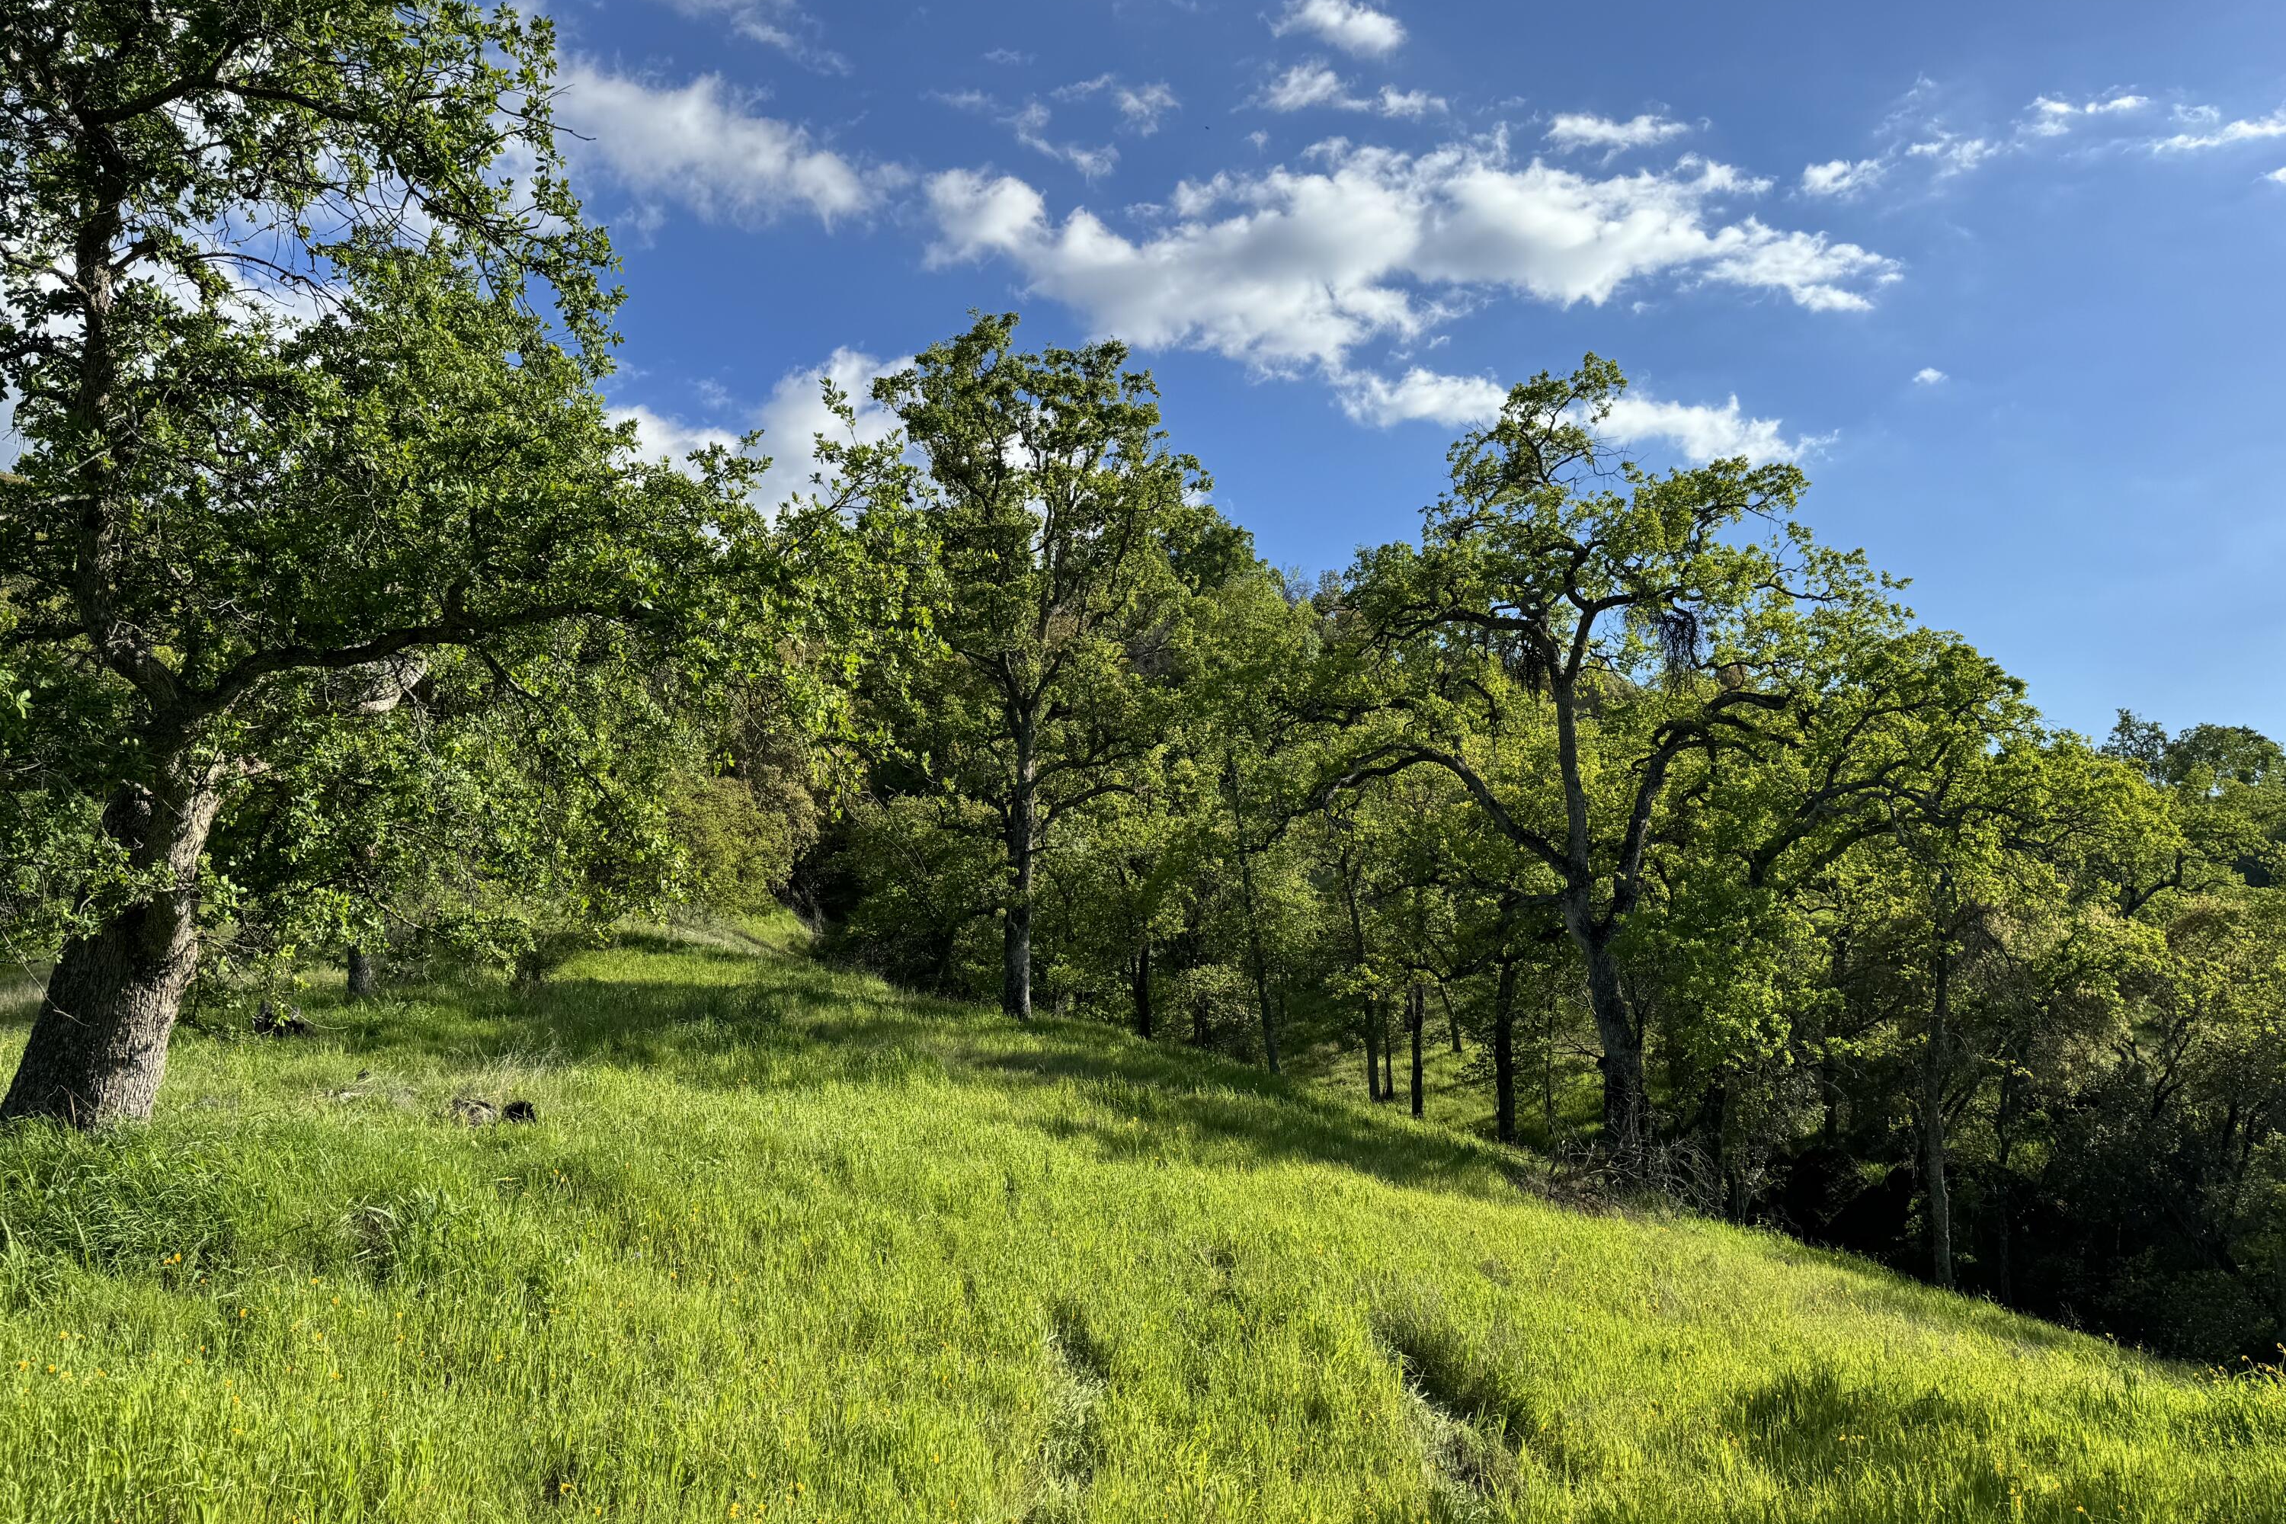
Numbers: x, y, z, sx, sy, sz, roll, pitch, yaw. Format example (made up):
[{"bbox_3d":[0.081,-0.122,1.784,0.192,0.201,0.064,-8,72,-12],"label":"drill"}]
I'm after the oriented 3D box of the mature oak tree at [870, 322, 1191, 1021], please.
[{"bbox_3d":[-2.079,-1.792,30.000,6.500,13.350,6.200,0,-2,0],"label":"mature oak tree"}]

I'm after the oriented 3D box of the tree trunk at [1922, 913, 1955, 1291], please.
[{"bbox_3d":[10.541,4.508,21.000,0.400,5.020,0.360,0,-2,0],"label":"tree trunk"}]

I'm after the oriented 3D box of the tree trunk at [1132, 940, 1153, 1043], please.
[{"bbox_3d":[-0.019,4.885,34.000,0.410,2.150,0.380,0,-2,0],"label":"tree trunk"}]

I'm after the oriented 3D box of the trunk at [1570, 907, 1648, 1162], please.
[{"bbox_3d":[7.646,4.482,26.000,1.150,4.190,0.850,0,-2,0],"label":"trunk"}]

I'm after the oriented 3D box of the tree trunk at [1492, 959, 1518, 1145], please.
[{"bbox_3d":[7.073,5.676,31.000,0.440,3.630,0.420,0,-2,0],"label":"tree trunk"}]

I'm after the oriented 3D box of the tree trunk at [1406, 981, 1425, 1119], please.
[{"bbox_3d":[5.756,6.096,33.500,0.340,2.940,0.320,0,-2,0],"label":"tree trunk"}]

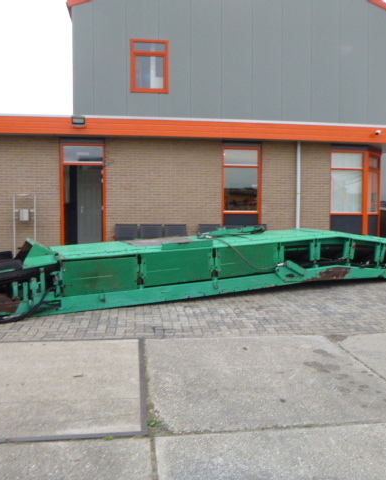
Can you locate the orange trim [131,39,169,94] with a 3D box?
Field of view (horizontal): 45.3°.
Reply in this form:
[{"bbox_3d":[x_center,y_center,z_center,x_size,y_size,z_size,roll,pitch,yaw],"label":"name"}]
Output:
[{"bbox_3d":[-1.358,-5.502,14.648,1.216,1.679,0.120,0,4,-7],"label":"orange trim"}]

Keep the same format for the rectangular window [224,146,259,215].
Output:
[{"bbox_3d":[1.180,-1.445,11.204,0.900,1.630,0.100,0,4,-7],"label":"rectangular window"}]

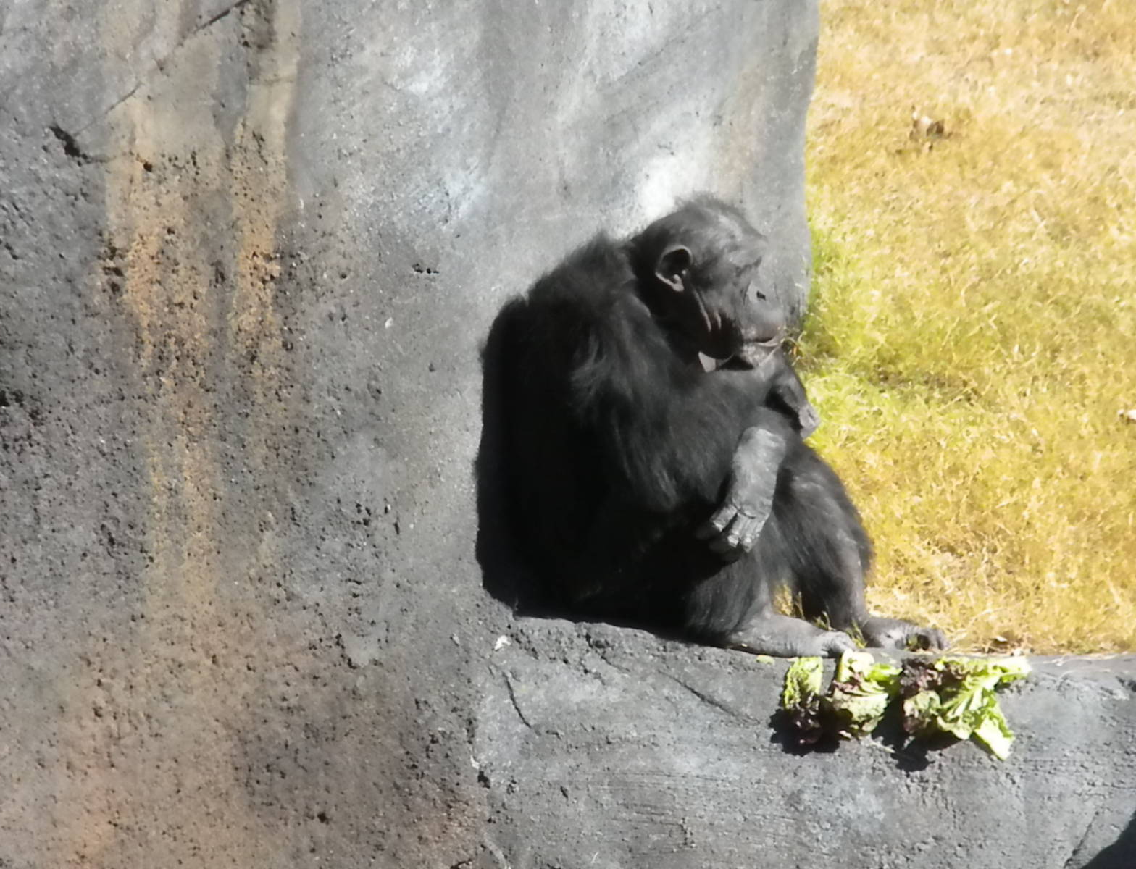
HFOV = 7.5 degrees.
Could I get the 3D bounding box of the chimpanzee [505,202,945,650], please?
[{"bbox_3d":[0.231,-0.013,13.500,0.690,0.700,0.480,1,11,3],"label":"chimpanzee"}]

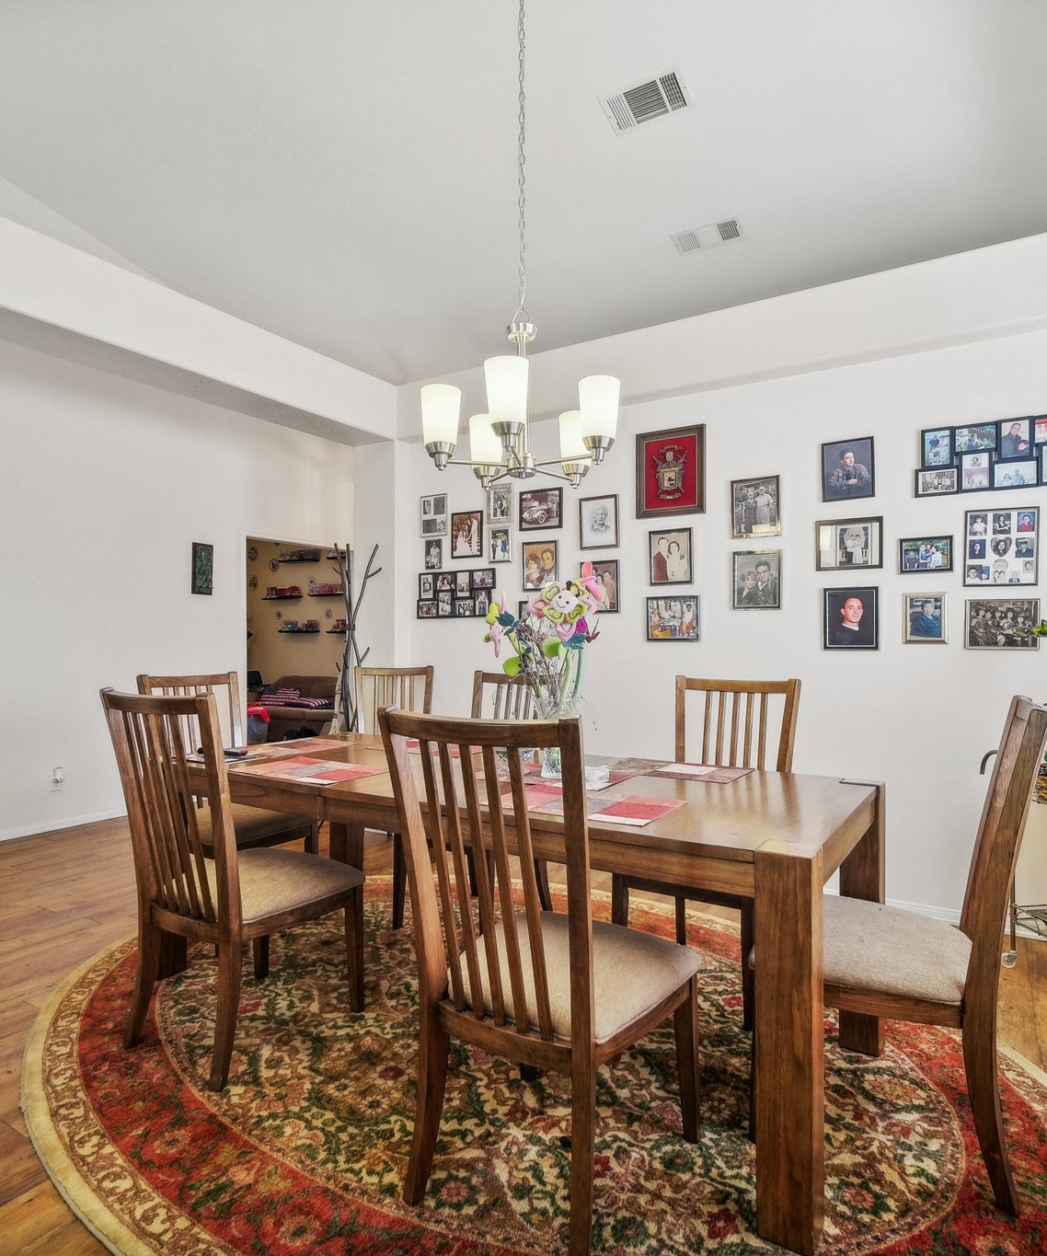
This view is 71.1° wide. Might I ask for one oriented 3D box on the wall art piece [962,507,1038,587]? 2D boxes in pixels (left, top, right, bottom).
[{"bbox_3d":[1.945,-0.324,2.981,0.250,0.312,0.022,0,0,32],"label":"wall art piece"}]

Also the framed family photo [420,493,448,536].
[{"bbox_3d":[-0.546,-0.689,4.534,0.209,0.257,0.020,0,0,32],"label":"framed family photo"}]

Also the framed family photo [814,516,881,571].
[{"bbox_3d":[1.461,-0.371,3.281,0.273,0.226,0.025,0,0,32],"label":"framed family photo"}]

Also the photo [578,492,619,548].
[{"bbox_3d":[0.402,-0.555,3.870,0.225,0.275,0.025,-1,-1,32],"label":"photo"}]

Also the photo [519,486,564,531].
[{"bbox_3d":[0.099,-0.653,4.056,0.270,0.218,0.025,-1,-1,32],"label":"photo"}]

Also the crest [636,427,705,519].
[{"bbox_3d":[0.759,-0.790,3.755,0.373,0.445,0.030,0,-1,32],"label":"crest"}]

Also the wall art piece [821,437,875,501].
[{"bbox_3d":[1.435,-0.697,3.236,0.213,0.260,0.025,-1,-1,32],"label":"wall art piece"}]

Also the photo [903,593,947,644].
[{"bbox_3d":[1.714,-0.039,3.123,0.165,0.218,0.025,0,0,32],"label":"photo"}]

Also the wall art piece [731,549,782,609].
[{"bbox_3d":[1.116,-0.226,3.497,0.223,0.278,0.022,0,0,32],"label":"wall art piece"}]

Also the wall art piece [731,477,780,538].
[{"bbox_3d":[1.122,-0.576,3.527,0.227,0.284,0.020,0,-1,32],"label":"wall art piece"}]

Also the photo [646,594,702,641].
[{"bbox_3d":[0.766,-0.046,3.740,0.276,0.229,0.020,0,-1,32],"label":"photo"}]

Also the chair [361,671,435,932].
[{"bbox_3d":[-0.690,0.746,4.000,0.490,1.040,0.600,0,-1,-14],"label":"chair"}]

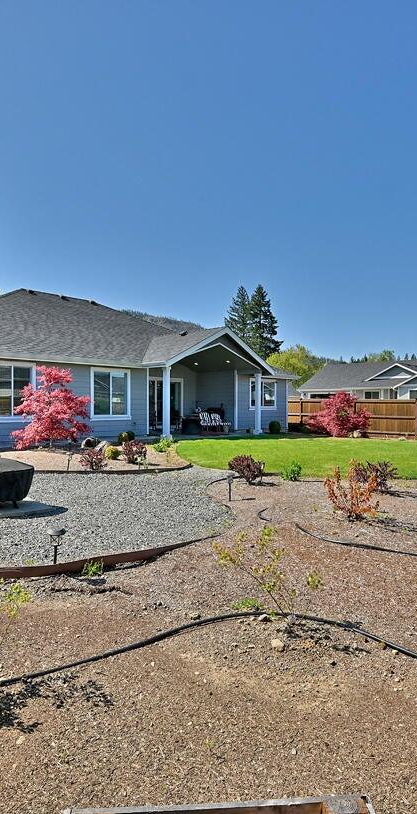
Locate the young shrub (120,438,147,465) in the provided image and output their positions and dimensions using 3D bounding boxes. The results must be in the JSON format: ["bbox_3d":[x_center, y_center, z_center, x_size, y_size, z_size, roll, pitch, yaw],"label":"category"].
[{"bbox_3d":[-1.527,0.936,9.800,0.530,0.500,0.500,0,0,-9],"label":"young shrub"}]

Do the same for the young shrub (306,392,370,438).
[{"bbox_3d":[5.100,0.310,18.700,2.400,1.850,2.300,0,0,0],"label":"young shrub"}]

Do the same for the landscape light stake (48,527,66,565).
[{"bbox_3d":[-1.117,1.042,3.500,0.125,0.300,0.125,0,0,0],"label":"landscape light stake"}]

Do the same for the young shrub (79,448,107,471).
[{"bbox_3d":[-2.174,0.982,8.900,0.520,0.420,0.500,0,0,-14],"label":"young shrub"}]

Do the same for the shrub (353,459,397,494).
[{"bbox_3d":[2.420,1.020,6.900,0.620,0.430,0.600,0,0,0],"label":"shrub"}]

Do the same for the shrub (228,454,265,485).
[{"bbox_3d":[0.632,1.044,7.900,0.600,0.474,0.560,0,0,0],"label":"shrub"}]

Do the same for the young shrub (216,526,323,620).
[{"bbox_3d":[0.363,1.001,2.920,0.620,0.540,0.550,0,0,7],"label":"young shrub"}]

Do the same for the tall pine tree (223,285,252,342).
[{"bbox_3d":[4.962,-9.094,76.000,4.800,20.400,4.800,0,0,4],"label":"tall pine tree"}]

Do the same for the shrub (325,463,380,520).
[{"bbox_3d":[1.638,0.949,5.400,0.620,0.614,0.560,0,0,0],"label":"shrub"}]

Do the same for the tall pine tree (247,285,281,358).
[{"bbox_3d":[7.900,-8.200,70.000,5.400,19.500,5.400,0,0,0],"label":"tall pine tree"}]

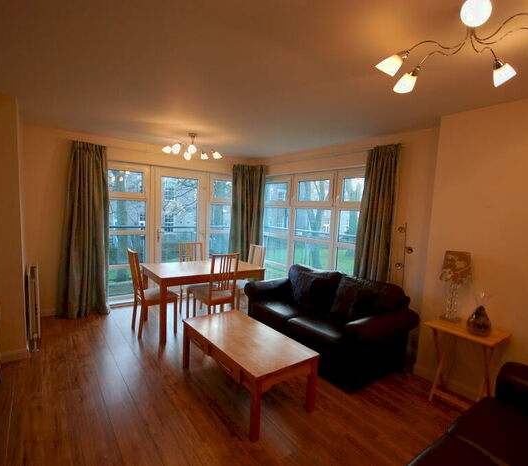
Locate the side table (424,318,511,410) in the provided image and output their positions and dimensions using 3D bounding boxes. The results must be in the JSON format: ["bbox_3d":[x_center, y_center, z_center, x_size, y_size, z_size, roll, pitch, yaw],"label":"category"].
[{"bbox_3d":[1.657,1.119,2.433,0.390,0.650,0.490,0,6,-34],"label":"side table"}]

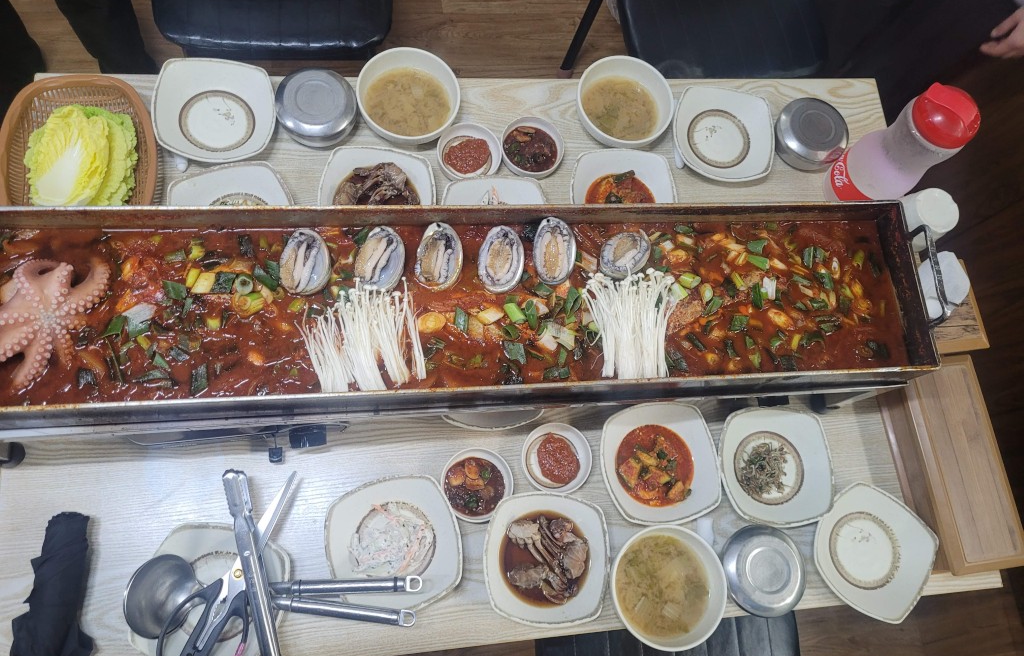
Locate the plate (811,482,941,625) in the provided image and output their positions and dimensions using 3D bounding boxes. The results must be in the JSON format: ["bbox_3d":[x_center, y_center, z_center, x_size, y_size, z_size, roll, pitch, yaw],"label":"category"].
[{"bbox_3d":[0.446,0.278,0.958,0.148,0.034,0.148,38,72,4],"label":"plate"}]

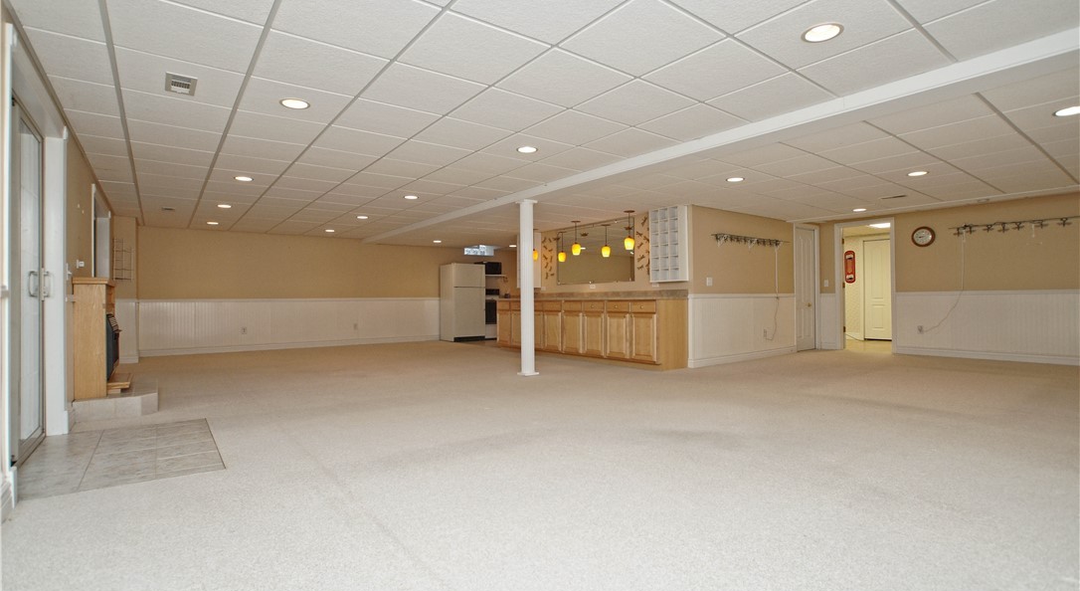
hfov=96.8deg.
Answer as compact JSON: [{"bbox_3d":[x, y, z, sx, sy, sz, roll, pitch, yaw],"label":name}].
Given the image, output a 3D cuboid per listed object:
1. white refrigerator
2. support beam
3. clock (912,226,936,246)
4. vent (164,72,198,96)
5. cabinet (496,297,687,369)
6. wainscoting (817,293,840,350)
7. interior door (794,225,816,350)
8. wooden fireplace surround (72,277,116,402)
[{"bbox_3d":[-1.712,0.155,10.586,0.760,1.650,0.720,0,0,-37],"label":"white refrigerator"},{"bbox_3d":[-0.151,-0.101,5.843,0.190,2.126,0.190,0,0,-37],"label":"support beam"},{"bbox_3d":[5.897,-0.895,7.372,0.050,0.320,0.320,0,0,-37],"label":"clock"},{"bbox_3d":[-2.121,-1.239,2.835,0.150,0.025,0.290,0,0,-37],"label":"vent"},{"bbox_3d":[0.565,0.502,7.679,0.610,0.920,3.800,0,0,-37],"label":"cabinet"},{"bbox_3d":[5.041,0.457,8.403,0.030,0.970,0.250,0,0,-37],"label":"wainscoting"},{"bbox_3d":[4.548,-0.086,8.239,0.710,2.050,0.050,0,0,-37],"label":"interior door"},{"bbox_3d":[-3.732,0.337,4.045,0.210,0.950,0.840,0,0,-37],"label":"wooden fireplace surround"}]

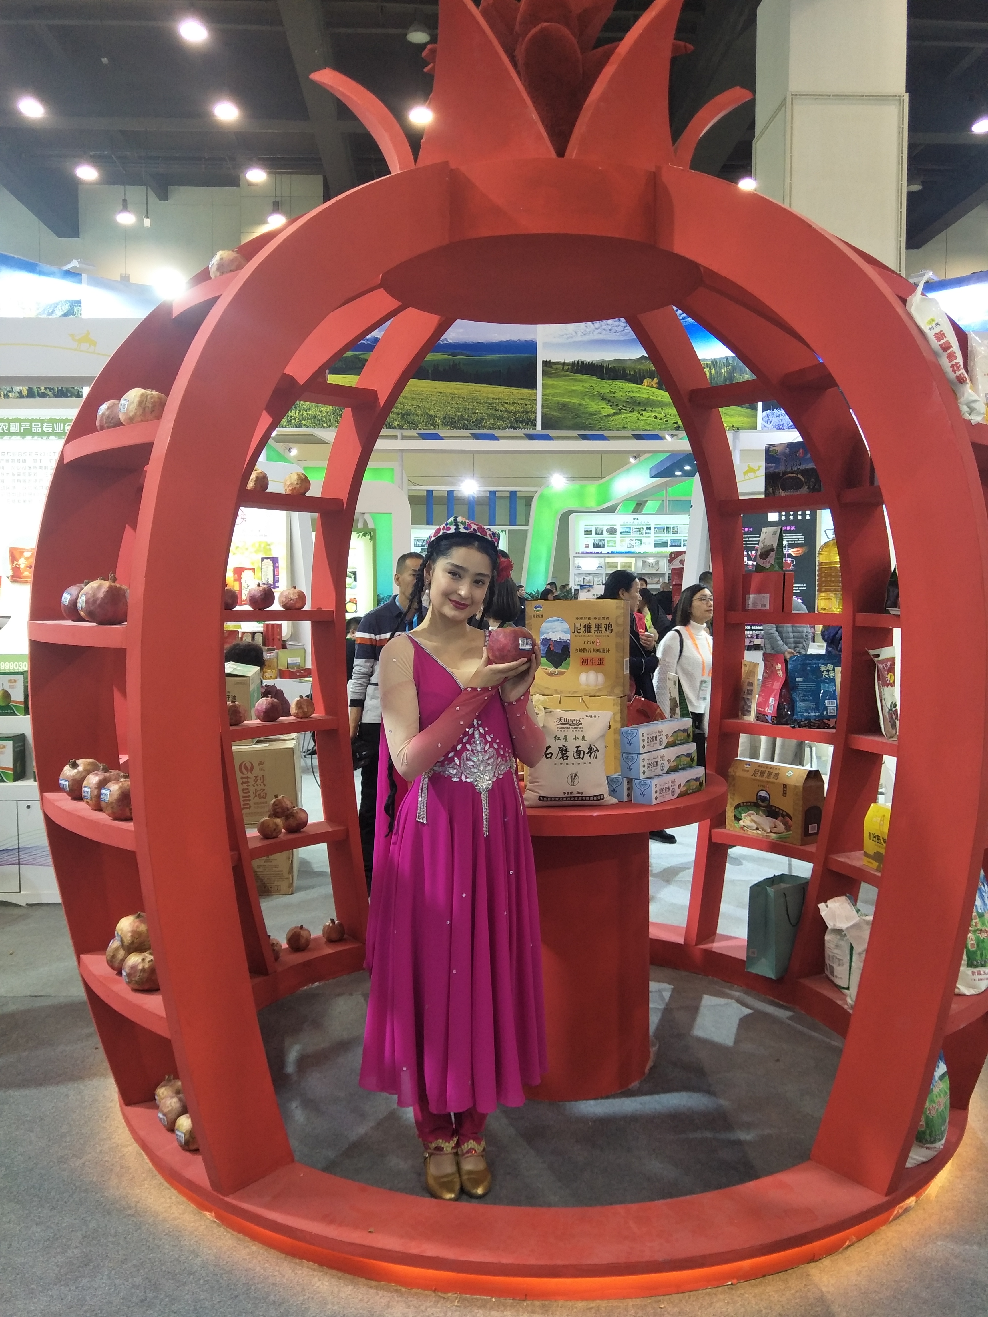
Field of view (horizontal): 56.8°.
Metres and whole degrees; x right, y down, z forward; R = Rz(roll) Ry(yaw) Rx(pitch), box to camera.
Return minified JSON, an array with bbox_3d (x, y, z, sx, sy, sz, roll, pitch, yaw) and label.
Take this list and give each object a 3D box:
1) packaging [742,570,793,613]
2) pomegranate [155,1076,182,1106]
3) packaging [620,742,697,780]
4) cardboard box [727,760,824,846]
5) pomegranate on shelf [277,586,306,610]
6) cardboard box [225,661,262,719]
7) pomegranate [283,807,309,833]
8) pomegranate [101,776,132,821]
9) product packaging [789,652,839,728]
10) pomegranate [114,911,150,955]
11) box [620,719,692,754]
[{"bbox_3d":[1.113,-0.263,3.616,0.210,0.155,0.110,4,5,40],"label":"packaging"},{"bbox_3d":[-0.857,1.151,2.425,0.086,0.092,0.086,0,4,0],"label":"pomegranate"},{"bbox_3d":[0.488,0.297,2.679,0.063,0.068,0.300,4,5,42],"label":"packaging"},{"bbox_3d":[1.080,0.542,3.507,0.165,0.270,0.315,-3,5,-40],"label":"cardboard box"},{"bbox_3d":[-0.795,-0.235,3.592,0.108,0.095,0.108,0,4,-11],"label":"pomegranate on shelf"},{"bbox_3d":[-1.385,0.252,4.696,0.335,0.360,0.280,0,4,-3],"label":"cardboard box"},{"bbox_3d":[-0.783,0.641,3.610,0.104,0.100,0.104,0,4,0],"label":"pomegranate"},{"bbox_3d":[-0.802,0.305,1.977,0.100,0.095,0.100,0,4,0],"label":"pomegranate"},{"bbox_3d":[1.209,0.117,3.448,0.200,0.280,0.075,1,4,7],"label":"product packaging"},{"bbox_3d":[-0.854,0.658,2.186,0.098,0.095,0.098,0,4,0],"label":"pomegranate"},{"bbox_3d":[0.485,0.227,2.702,0.063,0.068,0.300,3,5,41],"label":"box"}]

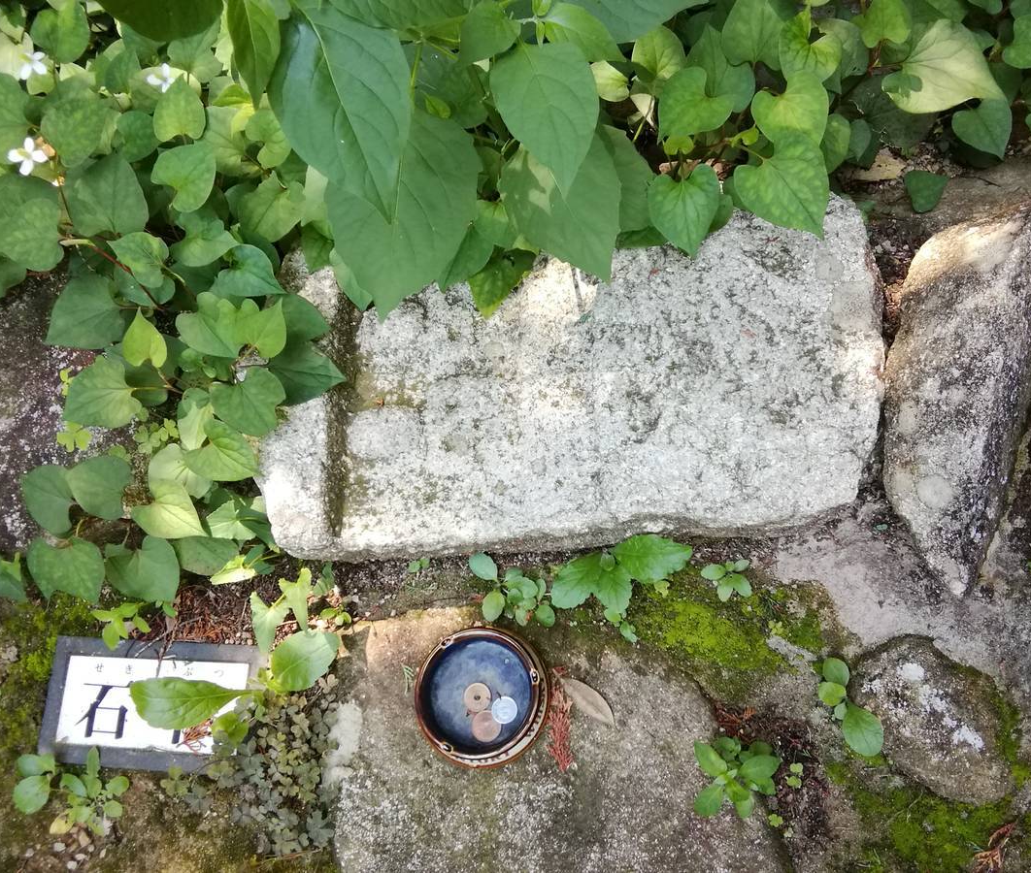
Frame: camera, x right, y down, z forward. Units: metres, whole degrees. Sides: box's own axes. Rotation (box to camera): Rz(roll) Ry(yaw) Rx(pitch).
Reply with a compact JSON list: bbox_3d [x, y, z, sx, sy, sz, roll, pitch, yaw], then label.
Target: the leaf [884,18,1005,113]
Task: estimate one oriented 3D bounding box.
[{"bbox_3d":[0.344,-0.285,0.688,0.089,0.018,0.075,29,97,15],"label":"leaf"}]

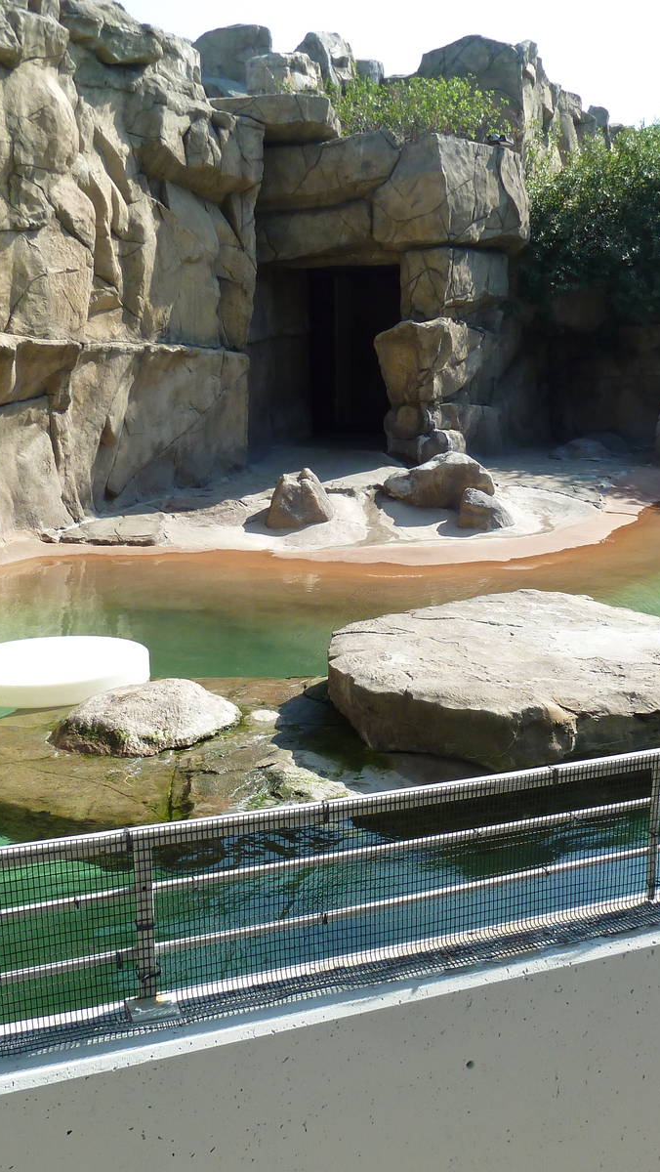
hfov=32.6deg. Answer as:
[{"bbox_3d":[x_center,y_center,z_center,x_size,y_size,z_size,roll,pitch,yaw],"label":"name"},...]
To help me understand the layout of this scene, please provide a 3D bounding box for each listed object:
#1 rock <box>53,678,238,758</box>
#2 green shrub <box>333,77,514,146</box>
[{"bbox_3d":[-0.845,0.589,5.324,0.900,0.240,0.580,-5,12,-17],"label":"rock"},{"bbox_3d":[1.201,-6.227,14.550,2.450,0.800,1.200,-1,12,0],"label":"green shrub"}]

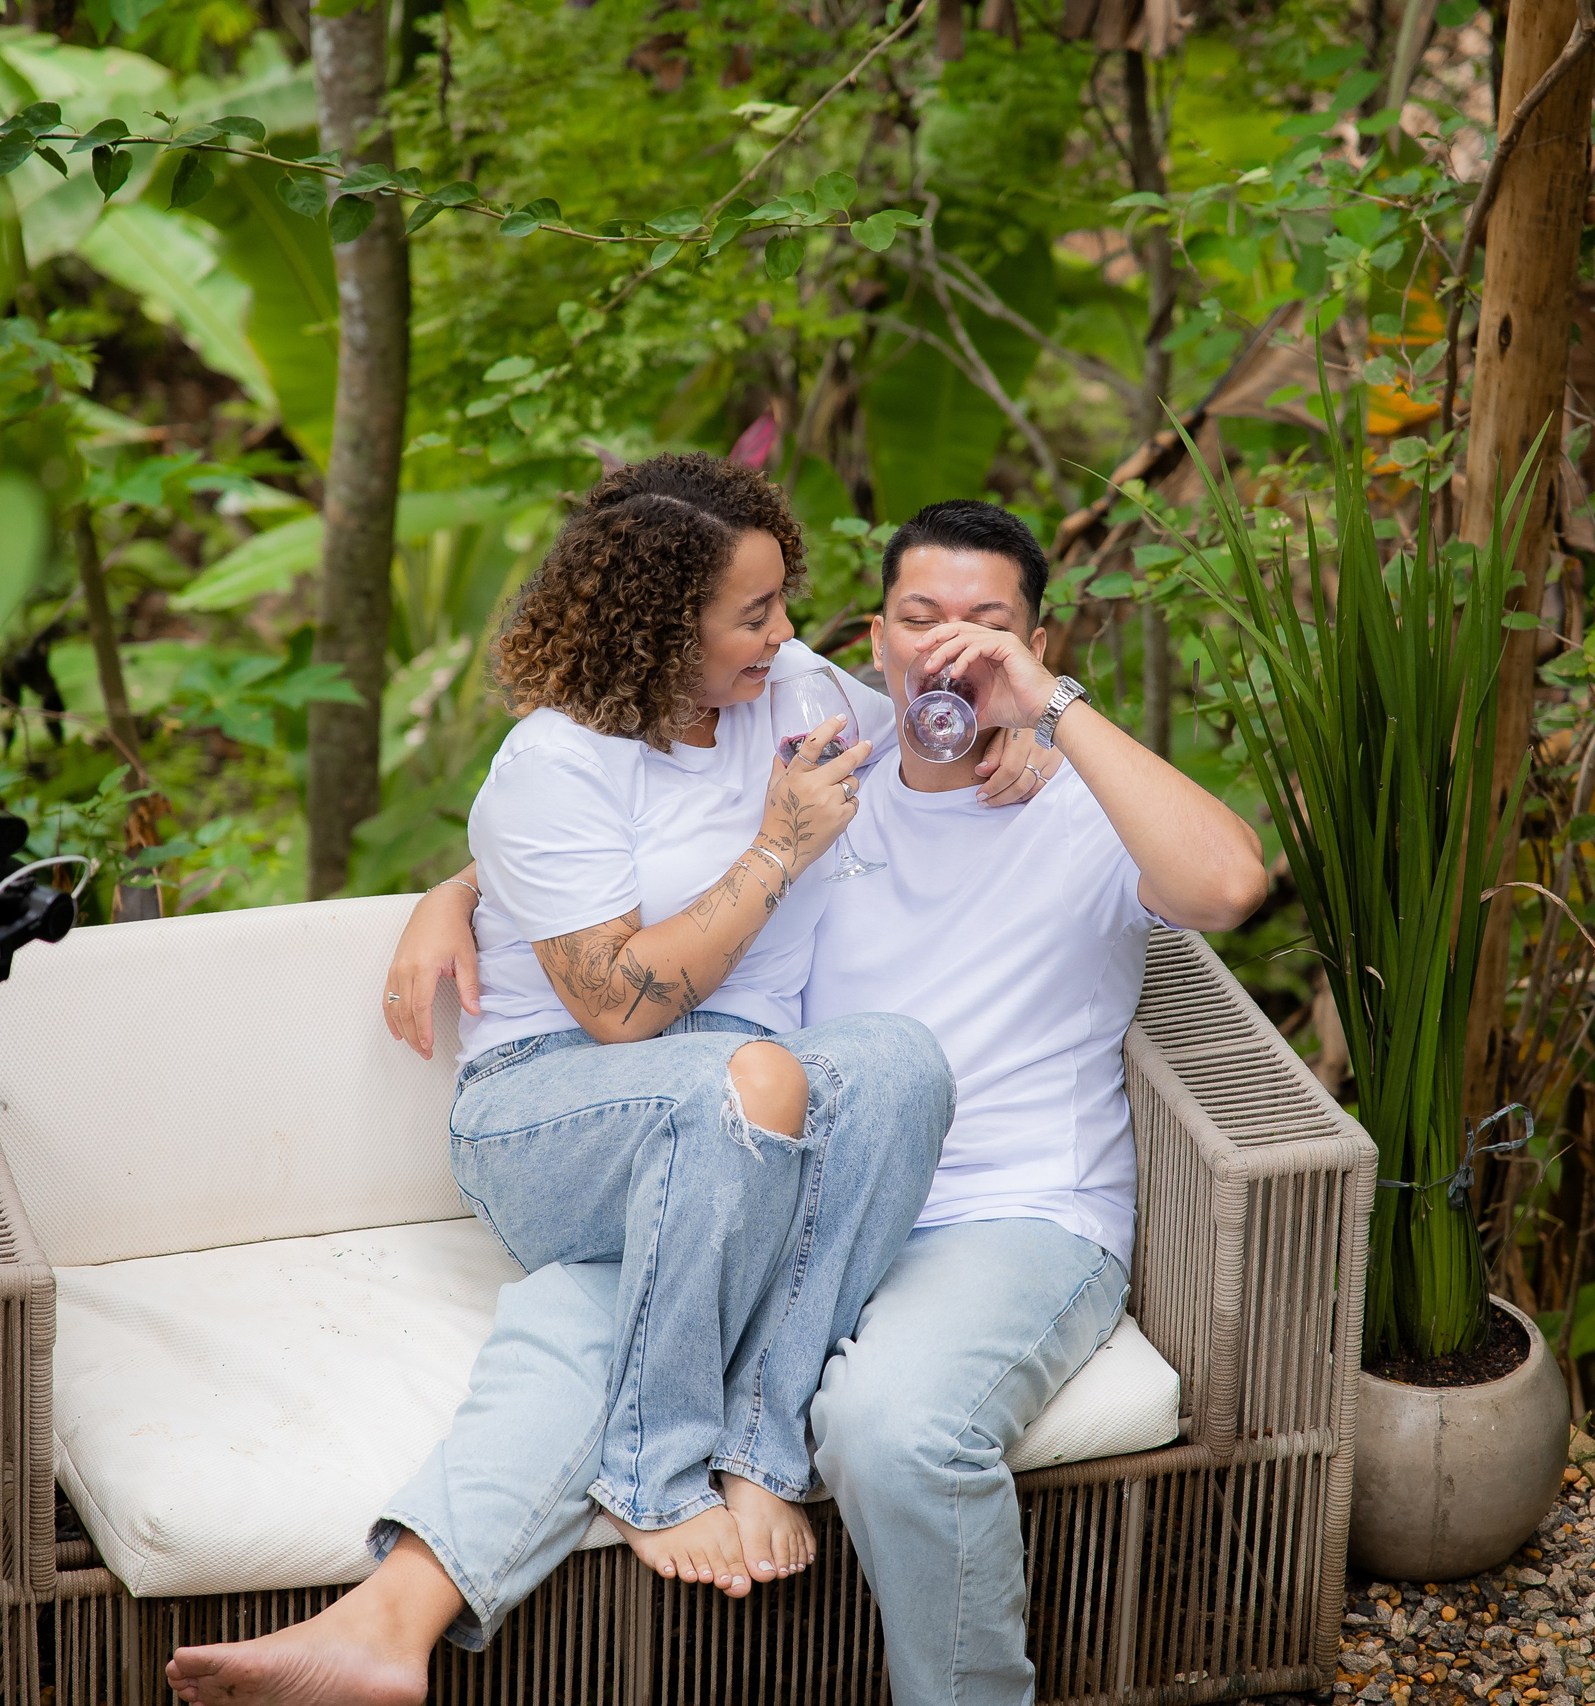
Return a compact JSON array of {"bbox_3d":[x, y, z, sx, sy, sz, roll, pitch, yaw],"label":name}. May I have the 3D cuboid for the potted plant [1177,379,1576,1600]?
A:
[{"bbox_3d":[0.607,0.150,5.856,0.480,1.310,0.420,2,24,0],"label":"potted plant"}]

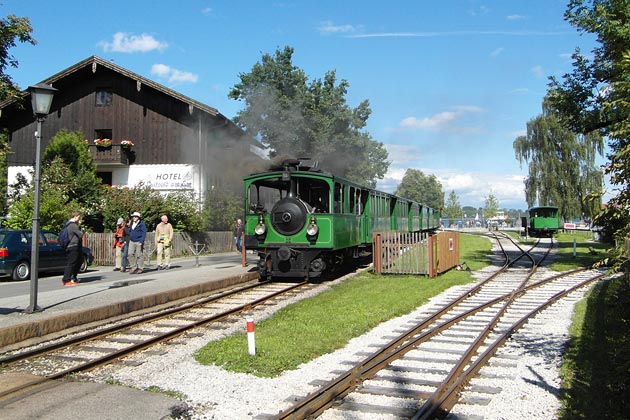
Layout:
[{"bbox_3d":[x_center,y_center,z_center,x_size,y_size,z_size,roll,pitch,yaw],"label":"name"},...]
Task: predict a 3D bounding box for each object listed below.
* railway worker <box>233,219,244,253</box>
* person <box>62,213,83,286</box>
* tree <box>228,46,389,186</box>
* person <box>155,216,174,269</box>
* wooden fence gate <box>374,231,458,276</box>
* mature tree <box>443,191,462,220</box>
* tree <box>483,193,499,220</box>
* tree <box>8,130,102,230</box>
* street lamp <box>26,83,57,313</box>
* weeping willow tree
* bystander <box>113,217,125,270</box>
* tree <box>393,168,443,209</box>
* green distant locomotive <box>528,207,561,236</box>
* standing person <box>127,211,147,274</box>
[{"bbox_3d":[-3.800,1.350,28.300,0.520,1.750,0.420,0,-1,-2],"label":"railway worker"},{"bbox_3d":[-5.680,0.910,13.100,0.500,1.750,0.500,0,-1,-16],"label":"person"},{"bbox_3d":[-0.534,-5.557,46.000,13.100,15.750,13.100,0,-1,0],"label":"tree"},{"bbox_3d":[-4.770,1.030,17.750,0.570,1.730,0.400,0,-1,-9],"label":"person"},{"bbox_3d":[3.500,1.420,18.700,1.900,1.250,3.800,0,-1,26],"label":"wooden fence gate"},{"bbox_3d":[27.500,-0.350,112.000,4.100,7.100,4.100,0,-1,0],"label":"mature tree"},{"bbox_3d":[33.800,0.050,108.000,3.100,6.850,3.100,0,-1,0],"label":"tree"},{"bbox_3d":[-10.750,-0.680,23.200,3.900,5.200,3.700,0,-1,0],"label":"tree"},{"bbox_3d":[-4.905,-0.216,9.935,0.480,4.040,0.480,3,-1,-41],"label":"street lamp"},{"bbox_3d":[33.200,-6.000,76.000,12.200,18.200,11.500,0,-1,0],"label":"weeping willow tree"},{"bbox_3d":[-6.080,1.070,17.400,0.500,1.650,0.420,0,-1,12],"label":"bystander"},{"bbox_3d":[19.406,-2.338,105.000,9.800,10.890,9.800,0,-1,0],"label":"tree"},{"bbox_3d":[22.600,1.200,55.300,2.250,2.980,5.500,0,-1,17],"label":"green distant locomotive"},{"bbox_3d":[-5.280,0.977,16.700,0.550,1.820,0.420,0,-1,9],"label":"standing person"}]

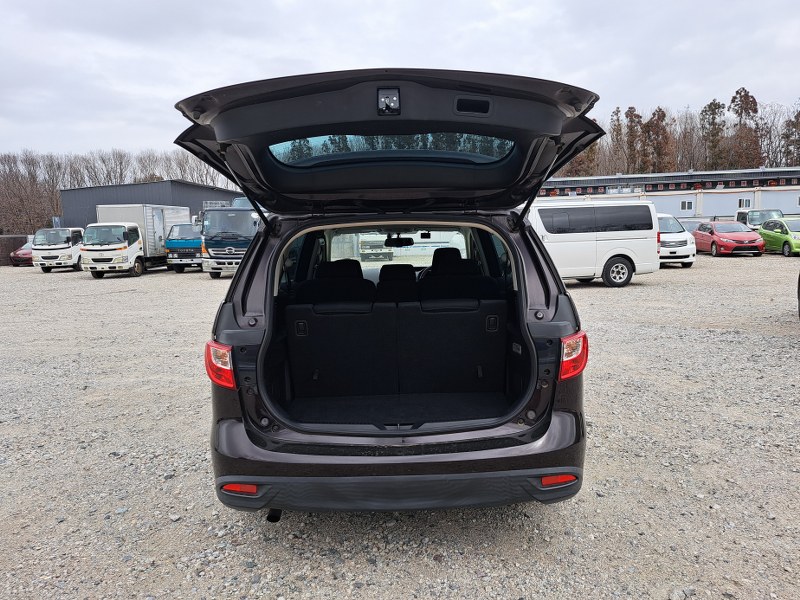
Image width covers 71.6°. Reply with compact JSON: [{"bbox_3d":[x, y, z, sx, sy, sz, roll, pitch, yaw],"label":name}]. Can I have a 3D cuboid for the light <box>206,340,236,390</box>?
[{"bbox_3d":[-0.775,0.287,2.446,0.180,0.200,0.260,-1,7,1],"label":"light"}]

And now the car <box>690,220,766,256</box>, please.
[{"bbox_3d":[14.314,-2.706,24.527,1.760,1.460,4.280,0,7,14],"label":"car"}]

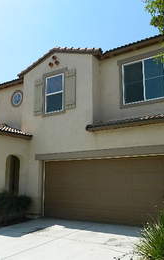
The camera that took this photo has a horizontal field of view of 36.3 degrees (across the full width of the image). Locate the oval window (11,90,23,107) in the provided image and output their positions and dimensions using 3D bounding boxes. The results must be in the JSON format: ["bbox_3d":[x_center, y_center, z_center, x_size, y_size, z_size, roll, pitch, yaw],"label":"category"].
[{"bbox_3d":[-3.169,-1.545,12.189,0.800,0.820,0.100,-6,-11,31],"label":"oval window"}]

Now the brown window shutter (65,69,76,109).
[{"bbox_3d":[-0.461,-1.598,9.719,0.500,1.580,0.050,-6,-11,31],"label":"brown window shutter"}]

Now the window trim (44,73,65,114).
[{"bbox_3d":[-1.106,-1.490,10.136,1.020,1.620,0.100,-6,-11,31],"label":"window trim"}]

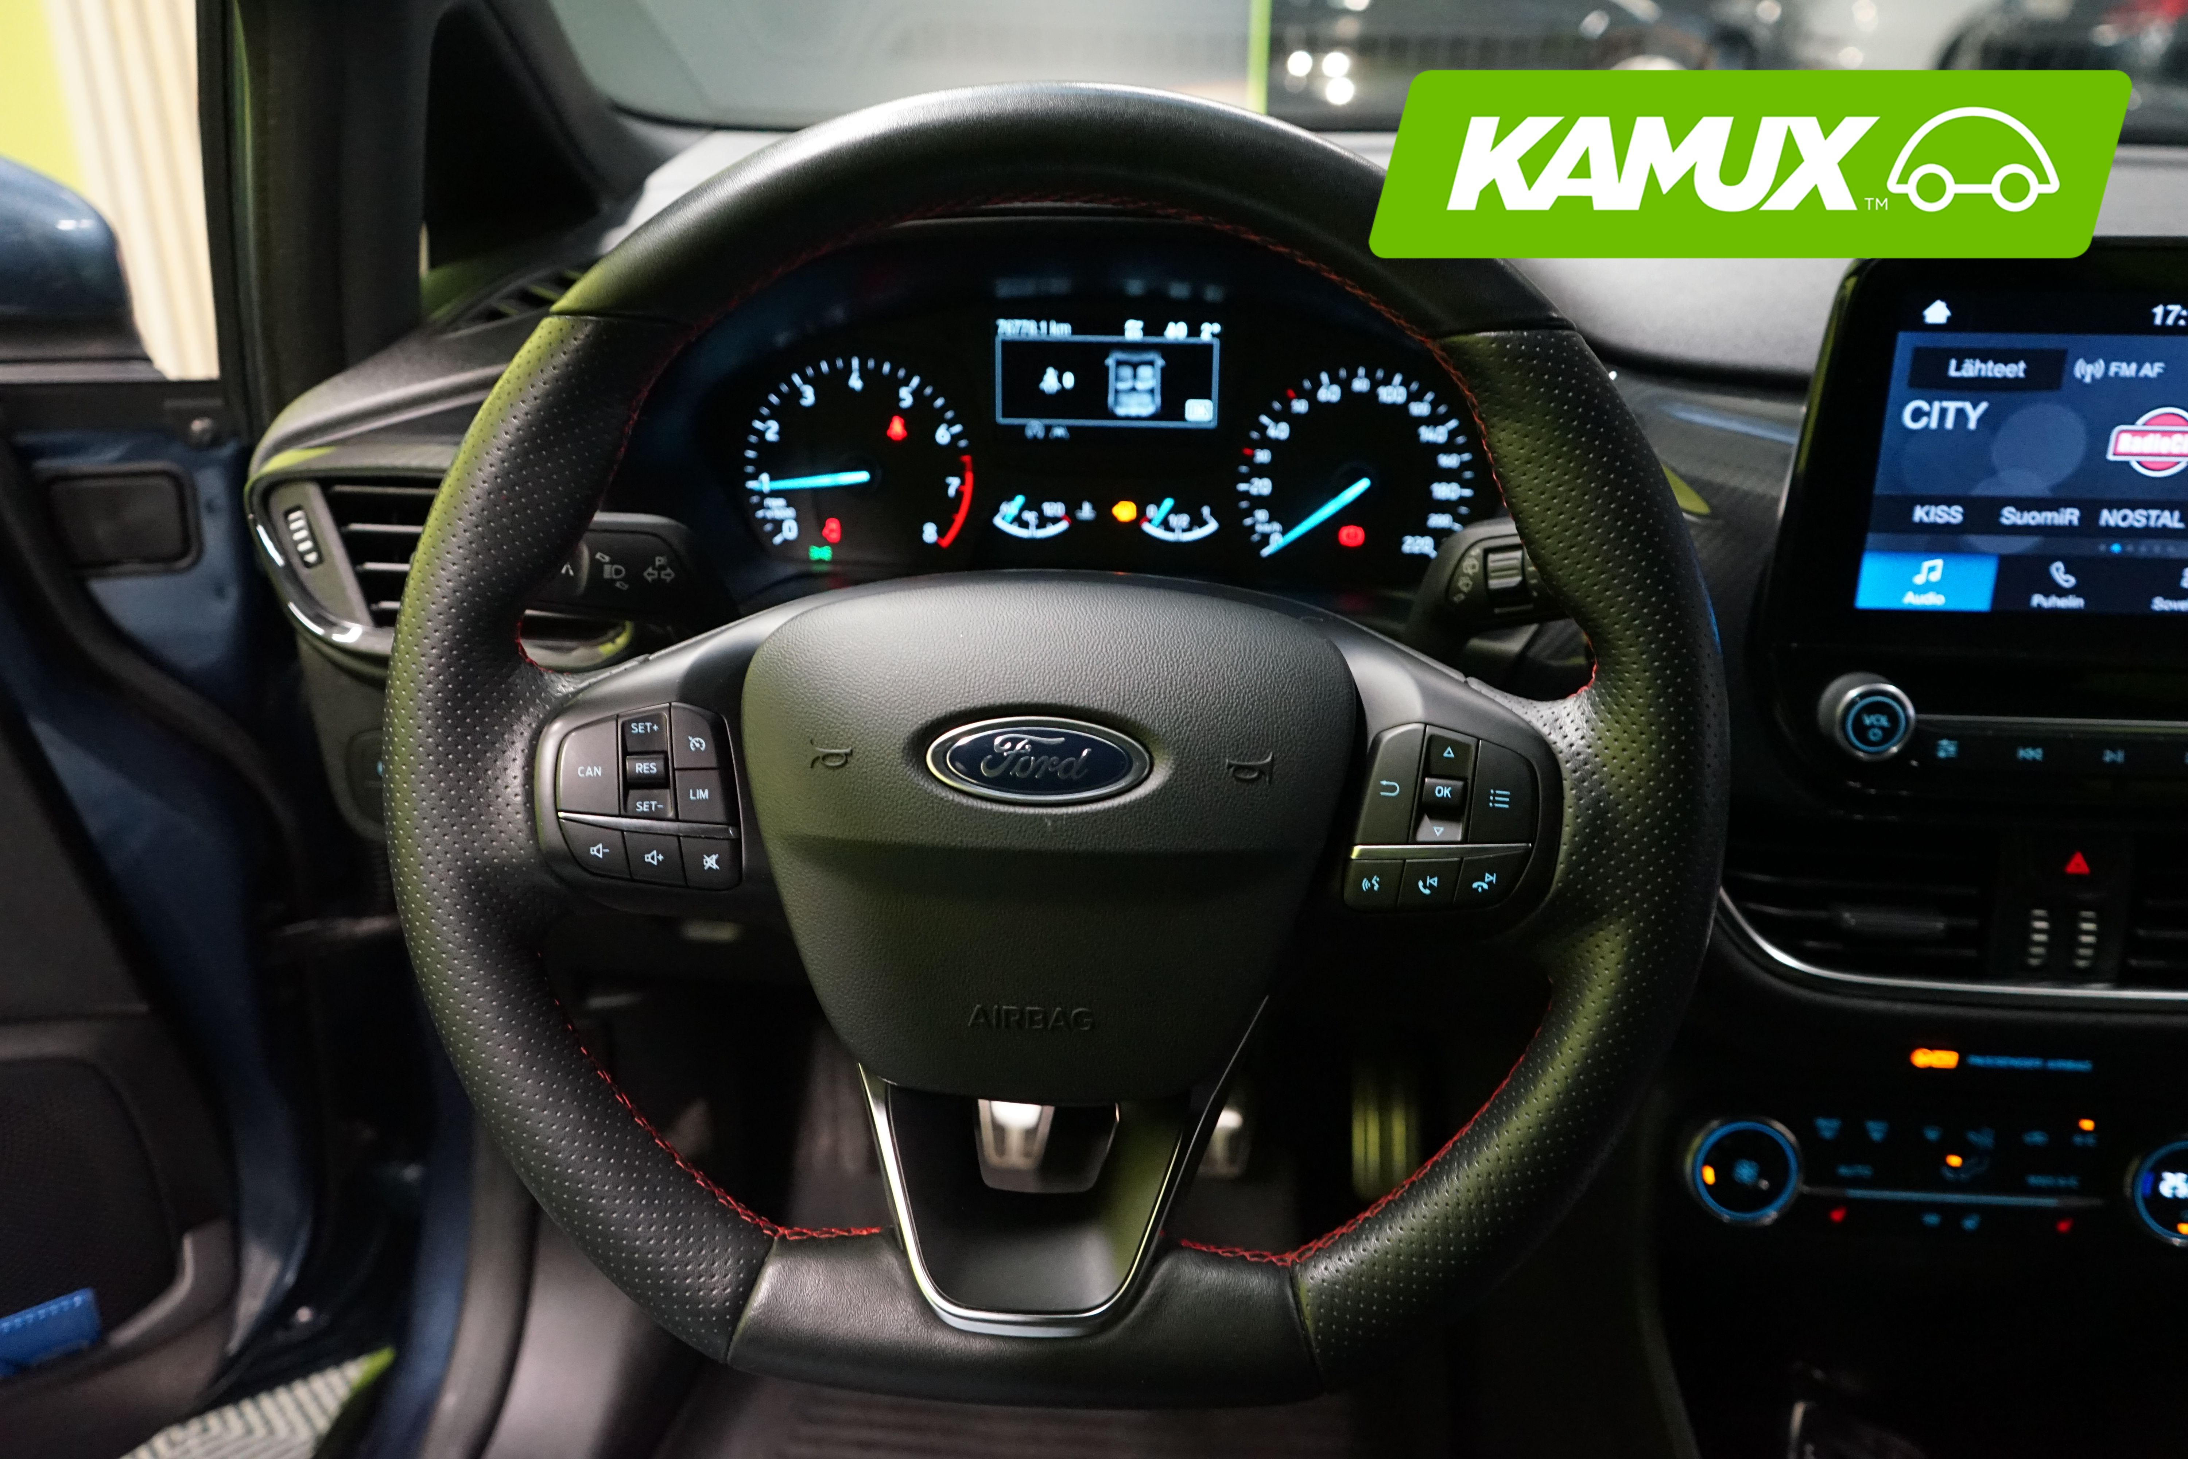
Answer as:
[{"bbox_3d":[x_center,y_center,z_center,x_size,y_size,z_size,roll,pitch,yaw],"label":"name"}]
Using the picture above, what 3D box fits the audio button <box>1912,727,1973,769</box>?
[{"bbox_3d":[0.292,0.007,0.584,0.021,0.014,0.005,1,18,2],"label":"audio button"}]

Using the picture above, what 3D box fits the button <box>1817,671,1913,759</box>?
[{"bbox_3d":[0.262,-0.004,0.577,0.027,0.027,0.017,1,18,2],"label":"button"}]

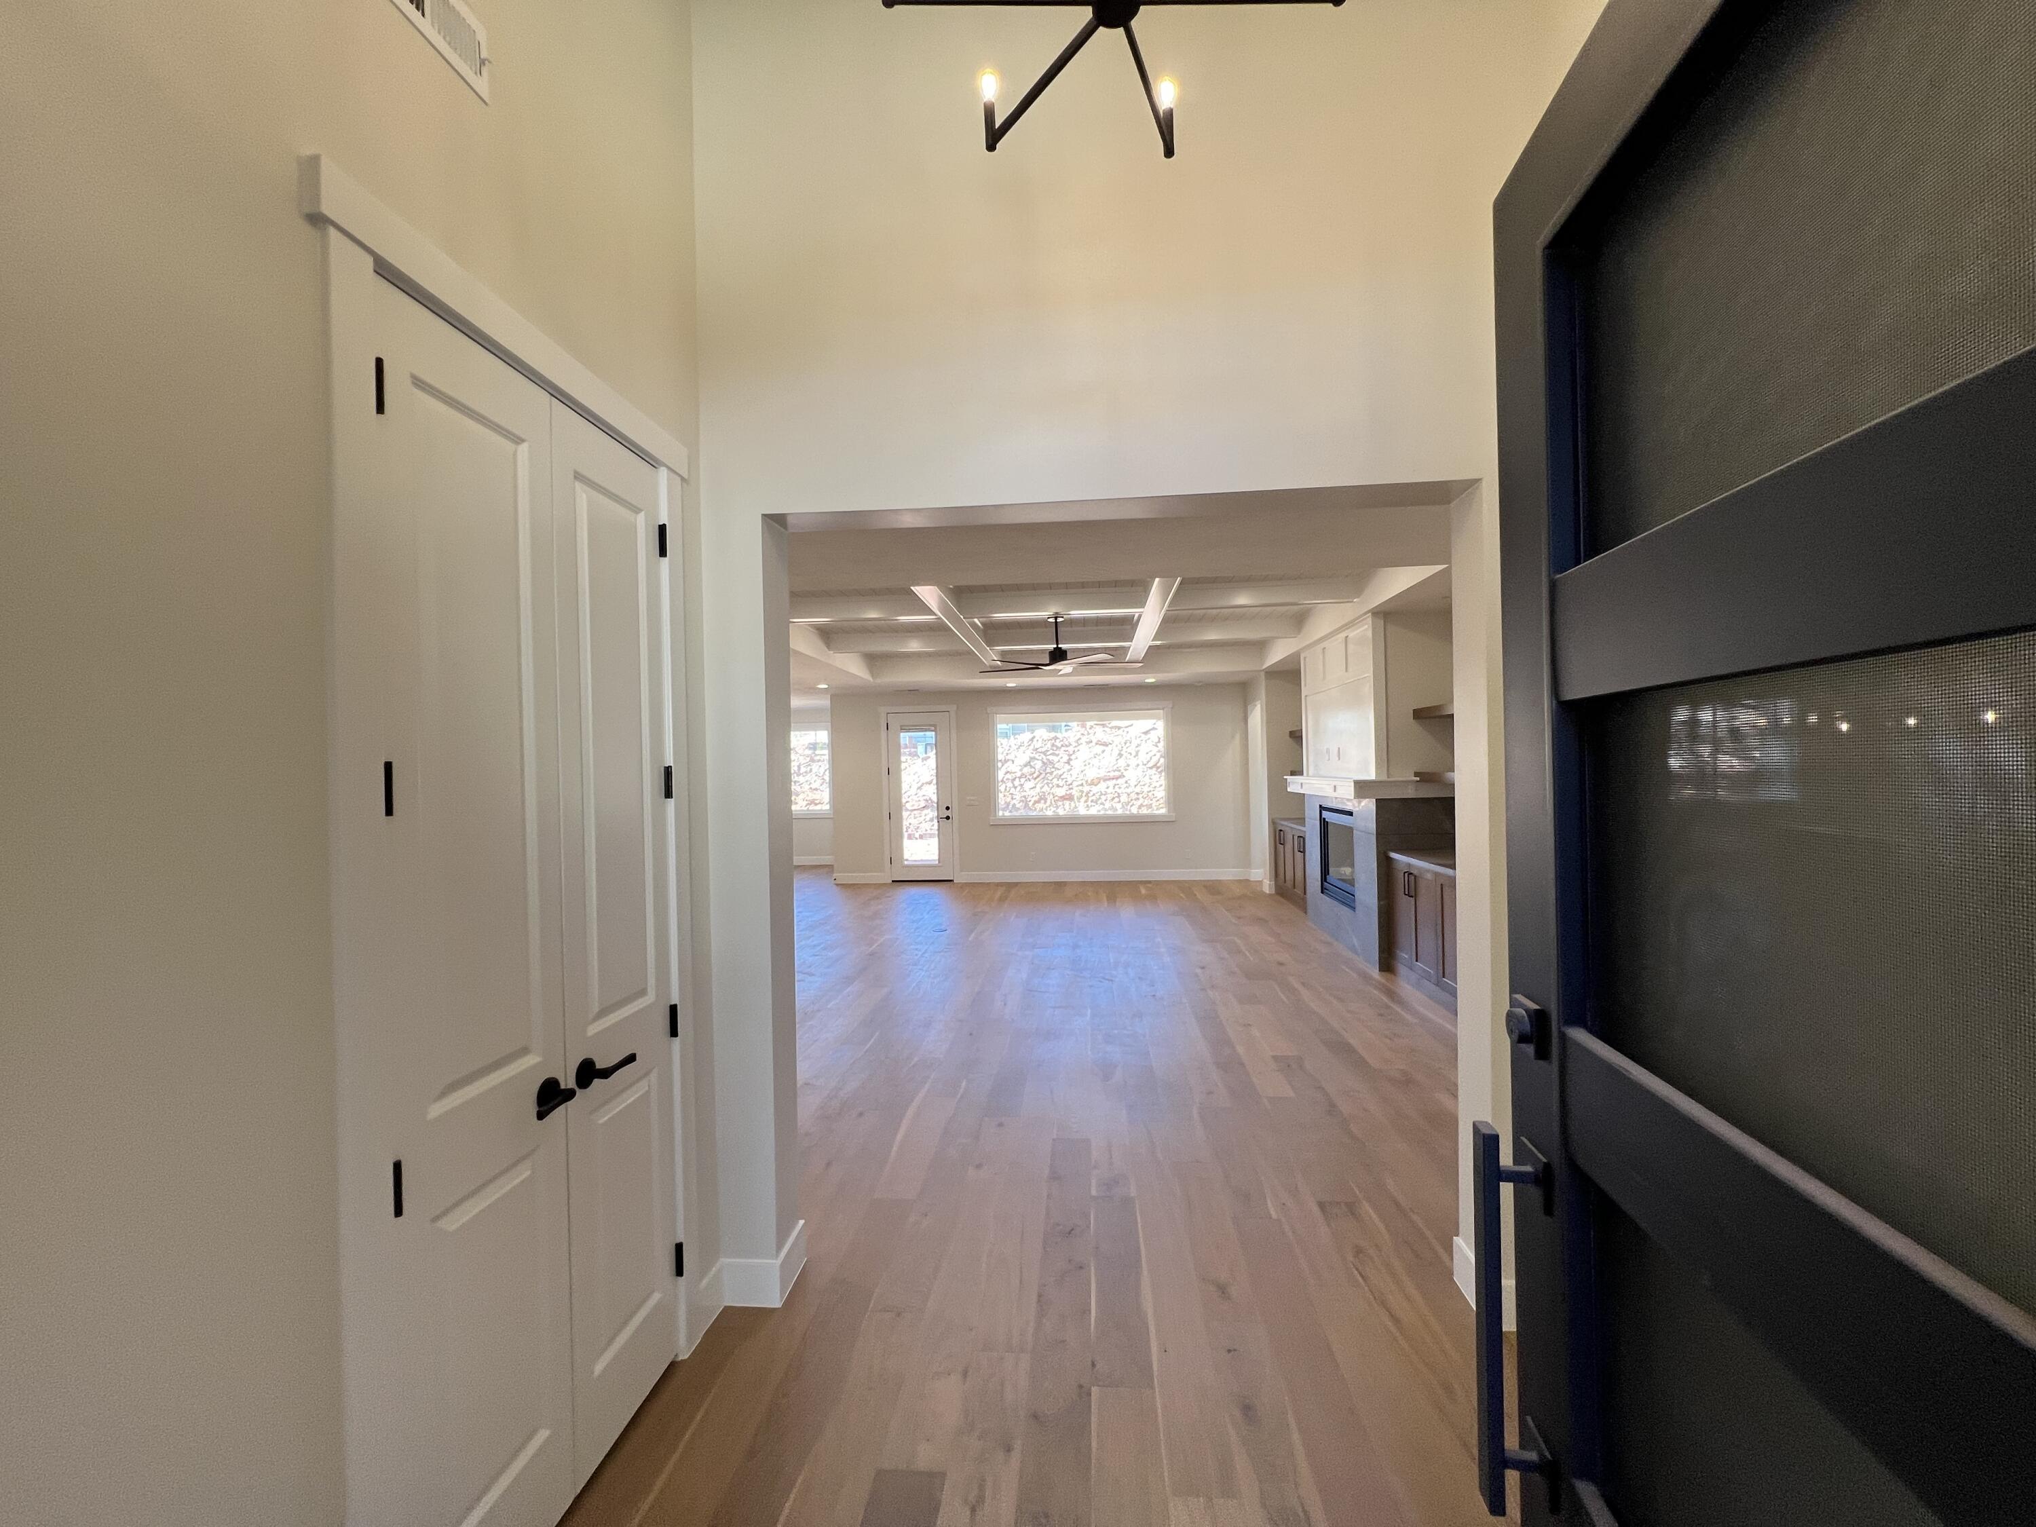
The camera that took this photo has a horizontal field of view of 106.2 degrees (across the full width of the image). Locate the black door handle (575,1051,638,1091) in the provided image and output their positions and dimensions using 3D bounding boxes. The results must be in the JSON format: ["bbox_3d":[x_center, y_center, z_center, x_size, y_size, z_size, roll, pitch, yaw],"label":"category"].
[{"bbox_3d":[-0.974,0.718,1.815,0.065,0.066,0.149,-1,0,5],"label":"black door handle"}]

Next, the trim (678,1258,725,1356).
[{"bbox_3d":[-0.928,1.602,2.266,0.021,0.142,0.201,-1,0,5],"label":"trim"}]

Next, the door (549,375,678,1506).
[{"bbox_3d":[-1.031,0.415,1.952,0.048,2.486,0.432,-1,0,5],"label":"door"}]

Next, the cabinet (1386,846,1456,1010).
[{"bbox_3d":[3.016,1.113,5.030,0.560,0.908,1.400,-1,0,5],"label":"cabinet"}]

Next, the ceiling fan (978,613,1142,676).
[{"bbox_3d":[0.353,-1.124,6.992,1.470,0.503,1.470,-1,0,5],"label":"ceiling fan"}]

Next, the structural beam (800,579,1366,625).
[{"bbox_3d":[0.286,-1.304,6.157,4.785,0.153,0.173,-1,0,5],"label":"structural beam"}]

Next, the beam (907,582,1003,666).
[{"bbox_3d":[-0.493,-1.287,7.119,0.170,0.150,4.785,-1,0,5],"label":"beam"}]

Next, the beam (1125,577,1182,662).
[{"bbox_3d":[1.207,-1.345,7.093,0.174,0.175,4.700,-1,0,5],"label":"beam"}]

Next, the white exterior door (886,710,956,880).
[{"bbox_3d":[-1.389,0.465,11.034,0.914,2.420,0.055,-1,0,5],"label":"white exterior door"}]

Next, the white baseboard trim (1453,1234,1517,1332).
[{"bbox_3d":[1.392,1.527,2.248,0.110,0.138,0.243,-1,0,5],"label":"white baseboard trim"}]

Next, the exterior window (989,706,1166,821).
[{"bbox_3d":[0.889,0.024,10.702,2.497,1.530,0.120,-1,0,5],"label":"exterior window"}]

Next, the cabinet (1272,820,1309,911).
[{"bbox_3d":[3.322,1.119,8.461,0.560,0.908,1.490,-1,0,5],"label":"cabinet"}]

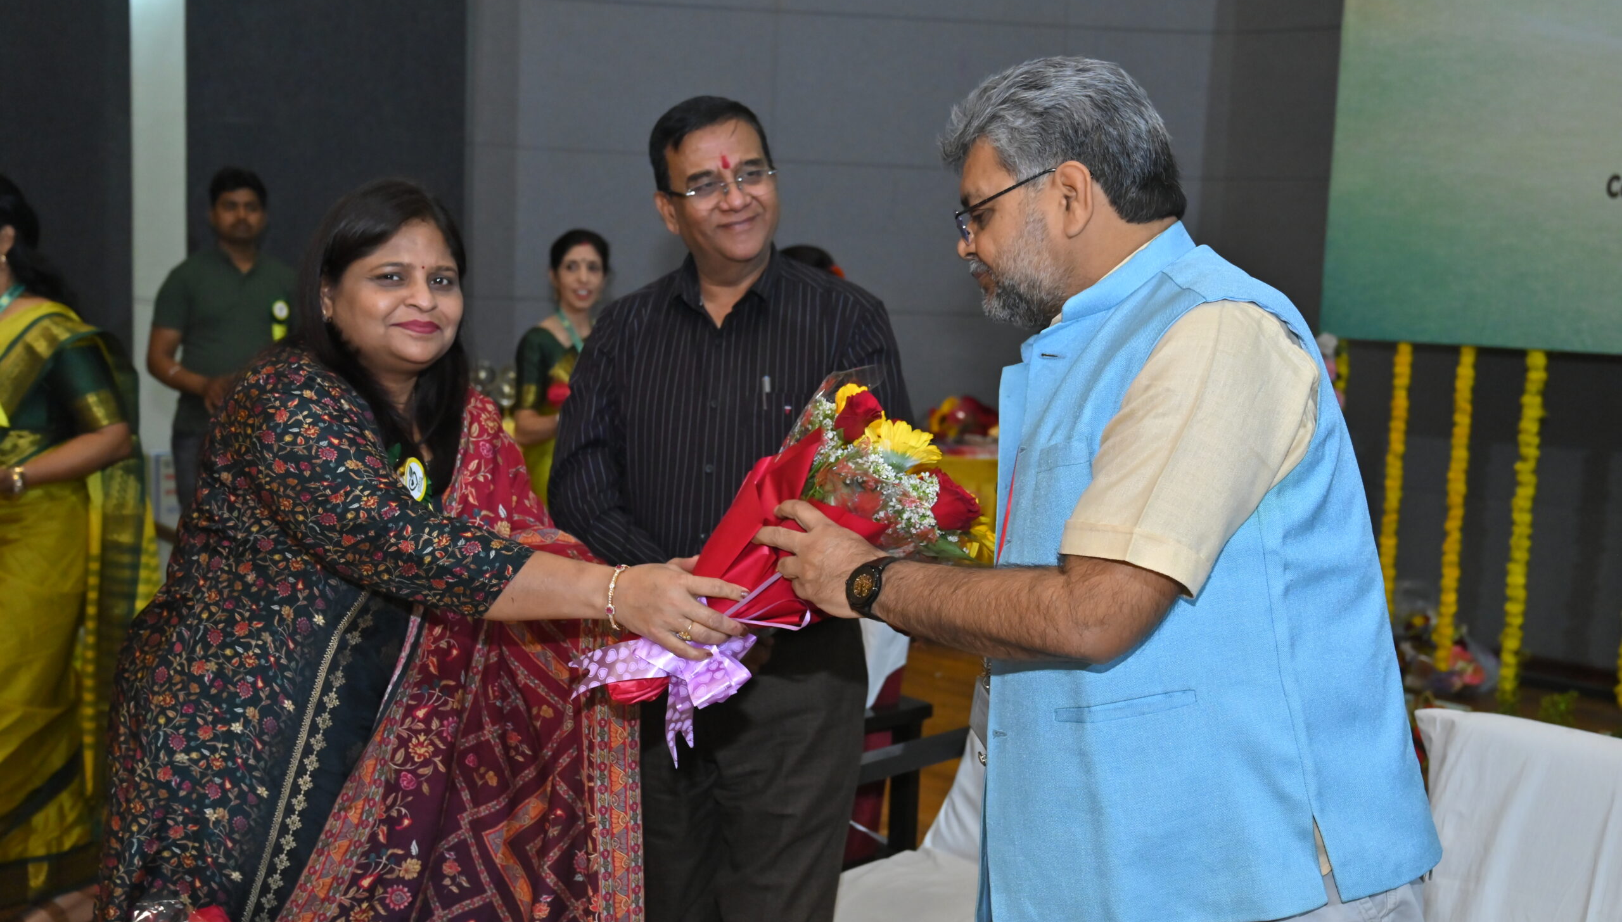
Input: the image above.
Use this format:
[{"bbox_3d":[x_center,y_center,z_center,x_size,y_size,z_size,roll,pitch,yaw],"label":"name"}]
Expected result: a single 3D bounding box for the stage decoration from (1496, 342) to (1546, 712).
[{"bbox_3d":[2.497,0.245,5.708,0.075,1.280,0.075,6,8,26],"label":"stage decoration"}]

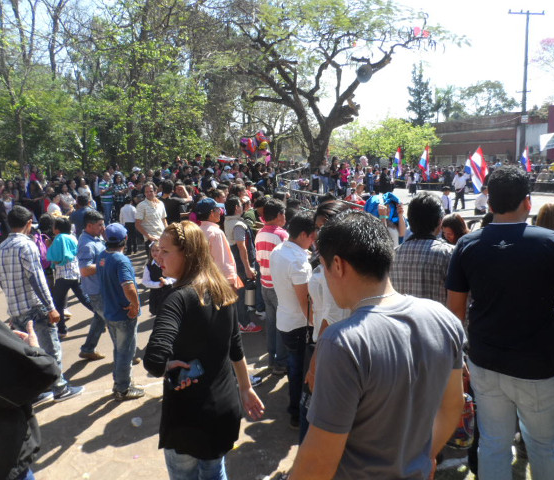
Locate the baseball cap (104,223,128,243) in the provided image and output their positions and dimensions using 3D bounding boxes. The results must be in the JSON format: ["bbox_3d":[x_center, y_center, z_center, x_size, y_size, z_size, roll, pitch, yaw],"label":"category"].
[{"bbox_3d":[-1.465,-0.068,4.050,0.180,0.145,0.250,-1,10,10],"label":"baseball cap"}]

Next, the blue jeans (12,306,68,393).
[{"bbox_3d":[-2.221,1.005,4.150,0.420,0.870,0.380,-9,11,-34],"label":"blue jeans"}]

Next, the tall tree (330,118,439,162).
[{"bbox_3d":[7.847,-6.805,33.000,8.000,4.600,6.000,-2,10,0],"label":"tall tree"}]

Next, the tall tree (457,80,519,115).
[{"bbox_3d":[23.907,-13.534,50.886,6.800,9.061,6.500,-2,11,0],"label":"tall tree"}]

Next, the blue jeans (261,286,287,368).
[{"bbox_3d":[-0.005,0.850,4.360,0.290,0.880,0.360,-10,12,-39],"label":"blue jeans"}]

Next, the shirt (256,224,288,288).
[{"bbox_3d":[-0.034,0.159,4.280,0.280,0.630,0.430,-10,12,-39],"label":"shirt"}]

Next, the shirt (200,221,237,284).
[{"bbox_3d":[-0.624,0.141,4.650,0.310,0.700,0.470,-12,15,-39],"label":"shirt"}]

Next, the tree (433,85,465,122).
[{"bbox_3d":[17.495,-11.410,45.000,3.400,9.000,3.400,-2,10,0],"label":"tree"}]

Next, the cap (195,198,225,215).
[{"bbox_3d":[-0.685,-0.340,4.500,0.270,0.150,0.190,-11,14,-35],"label":"cap"}]

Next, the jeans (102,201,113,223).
[{"bbox_3d":[-4.890,-0.764,12.800,0.380,0.860,0.270,-8,13,-28],"label":"jeans"}]

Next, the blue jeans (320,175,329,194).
[{"bbox_3d":[1.948,-2.236,18.200,0.320,0.880,0.380,-6,10,-19],"label":"blue jeans"}]

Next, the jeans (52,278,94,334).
[{"bbox_3d":[-2.517,0.771,5.642,0.580,0.770,0.320,1,12,18],"label":"jeans"}]

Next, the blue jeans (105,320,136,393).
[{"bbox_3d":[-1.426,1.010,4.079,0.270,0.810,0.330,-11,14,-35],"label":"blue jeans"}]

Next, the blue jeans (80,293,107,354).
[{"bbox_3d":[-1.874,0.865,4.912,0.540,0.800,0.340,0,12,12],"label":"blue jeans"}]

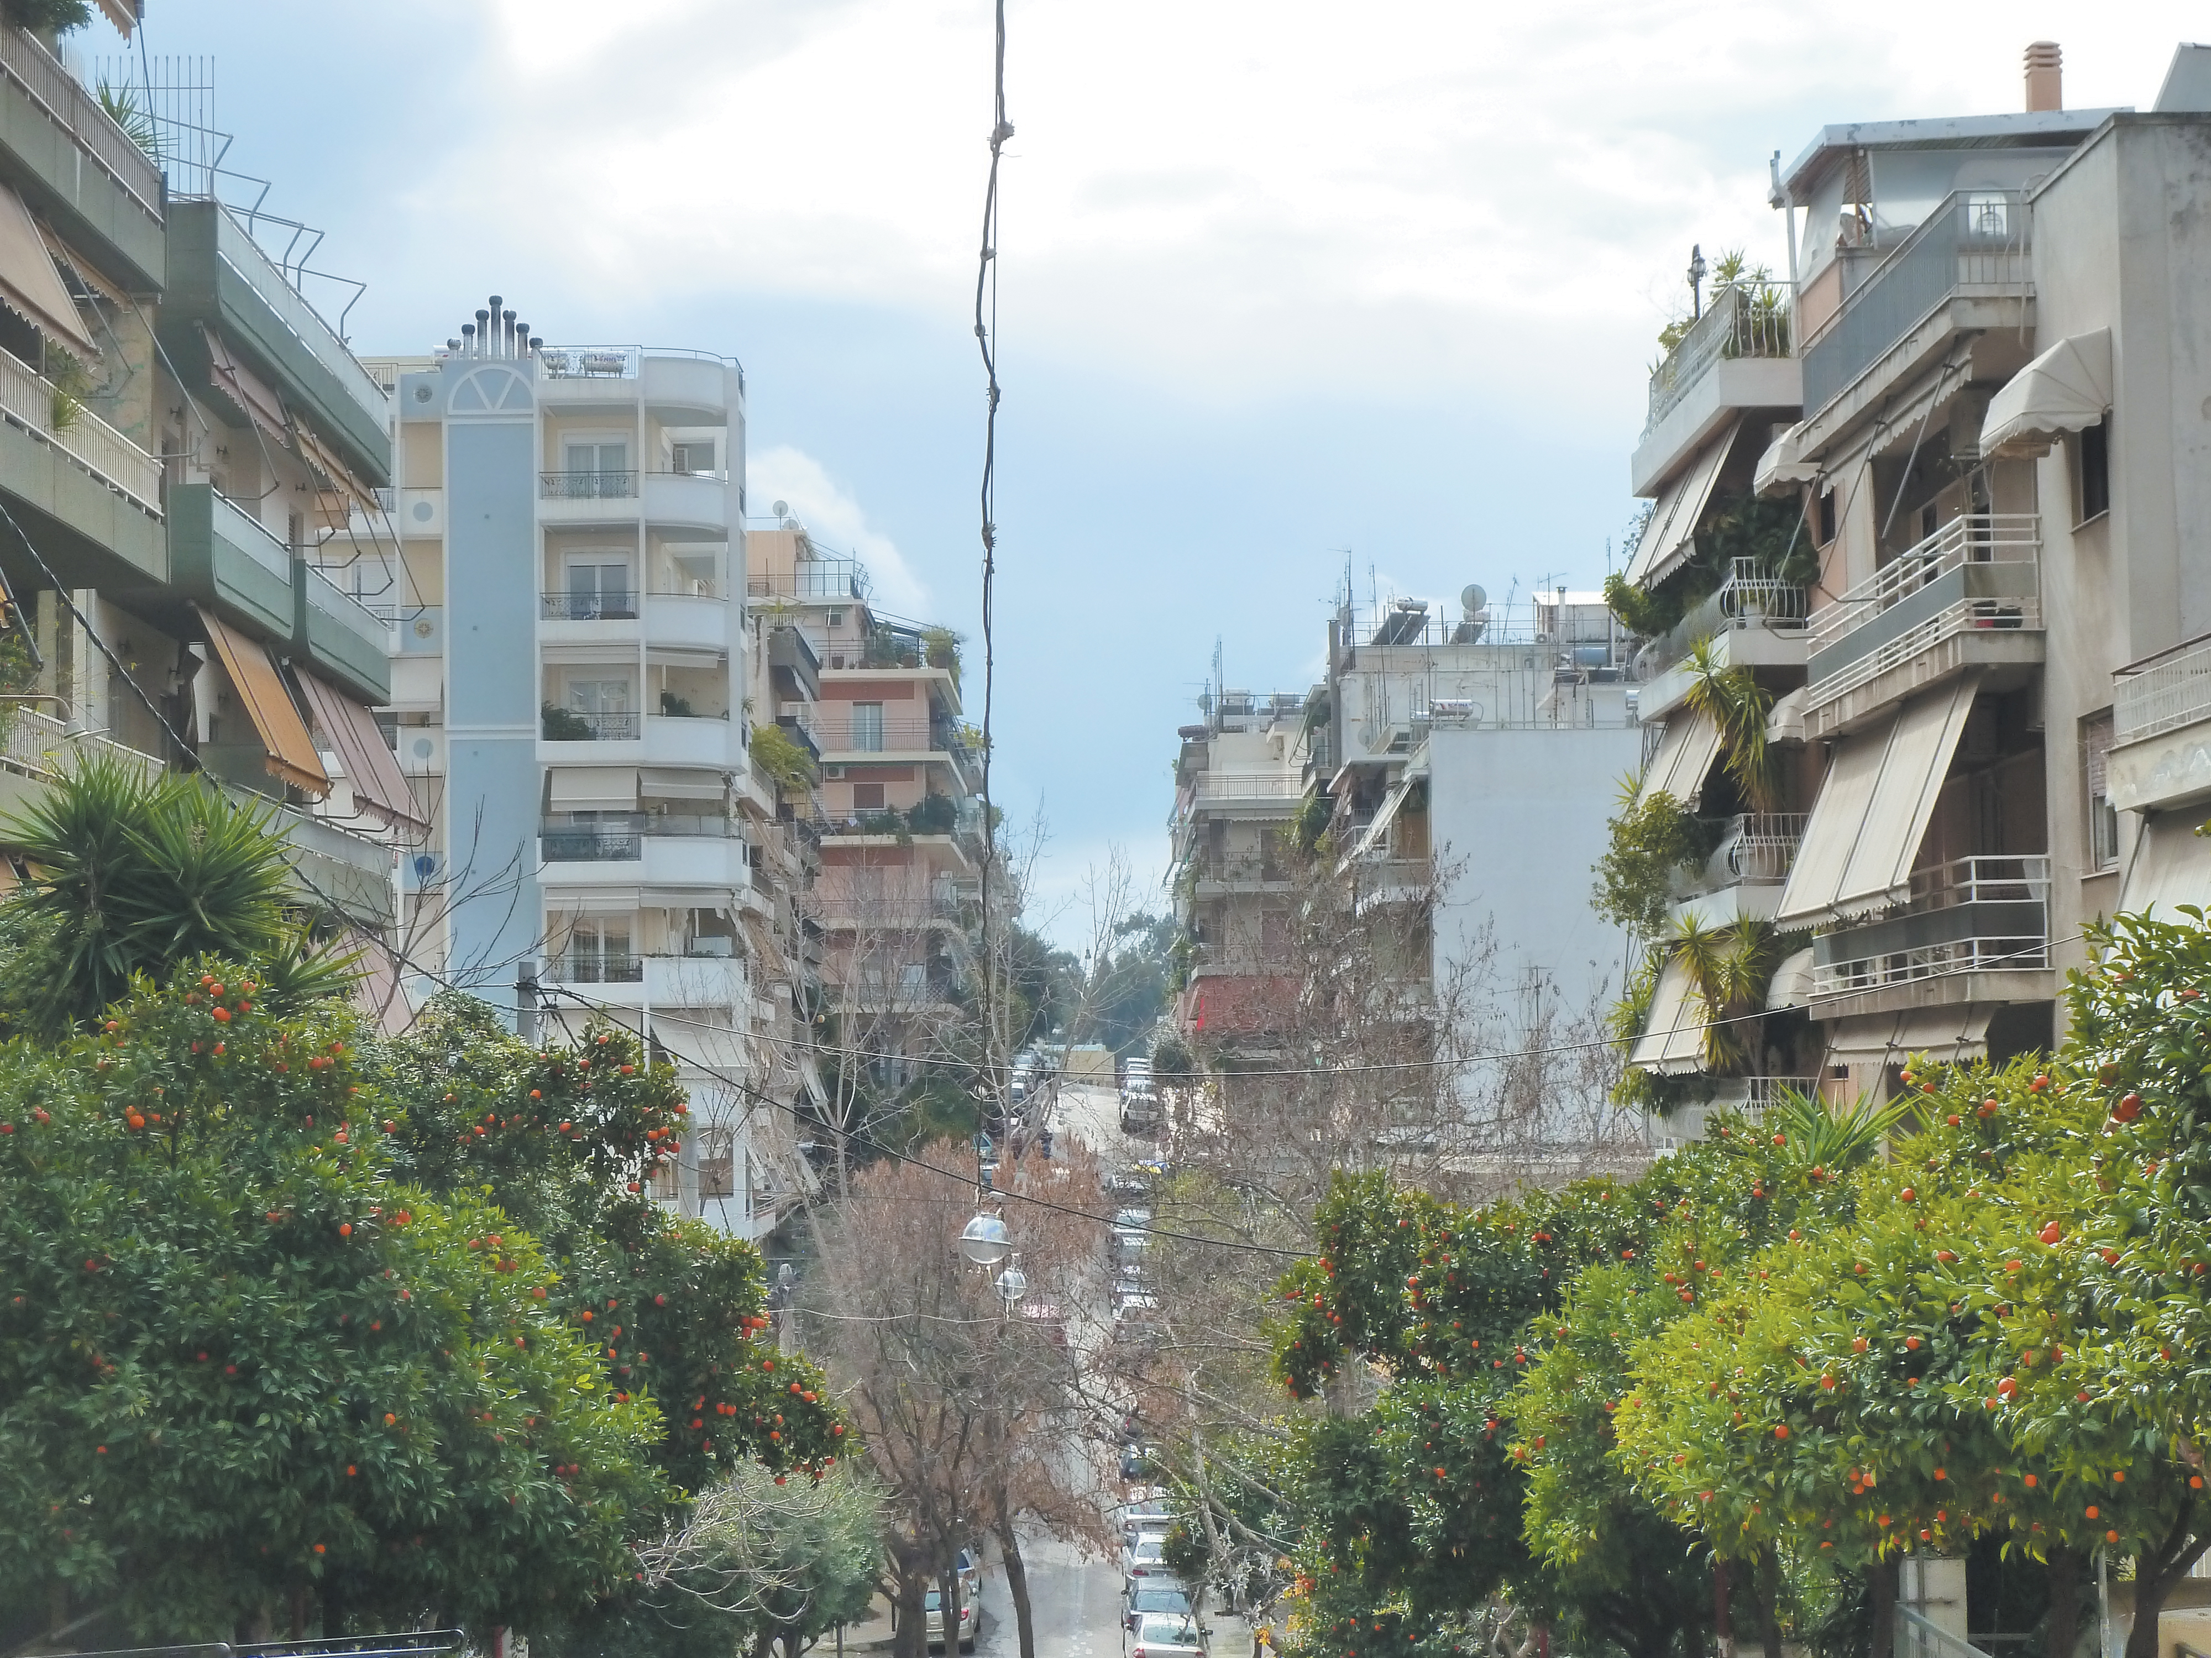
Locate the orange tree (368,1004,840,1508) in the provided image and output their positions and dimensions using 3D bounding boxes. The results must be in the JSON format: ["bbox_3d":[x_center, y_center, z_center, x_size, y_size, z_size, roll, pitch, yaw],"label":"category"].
[{"bbox_3d":[-3.673,3.802,31.780,3.800,5.300,3.800,-1,-4,-1],"label":"orange tree"}]

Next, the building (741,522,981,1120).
[{"bbox_3d":[-10.537,1.670,172.850,9.790,24.280,15.500,-1,-4,-1],"label":"building"}]

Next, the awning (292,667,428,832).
[{"bbox_3d":[-9.469,-0.926,58.548,0.880,1.730,6.400,-1,-4,-1],"label":"awning"}]

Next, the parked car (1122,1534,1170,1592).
[{"bbox_3d":[1.383,18.001,112.334,1.700,1.430,4.300,-1,2,-1],"label":"parked car"}]

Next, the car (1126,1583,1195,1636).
[{"bbox_3d":[1.325,18.263,106.806,1.700,1.450,4.200,-1,1,-1],"label":"car"}]

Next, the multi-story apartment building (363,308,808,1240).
[{"bbox_3d":[-15.074,1.791,123.435,11.830,29.190,12.000,-1,-4,-1],"label":"multi-story apartment building"}]

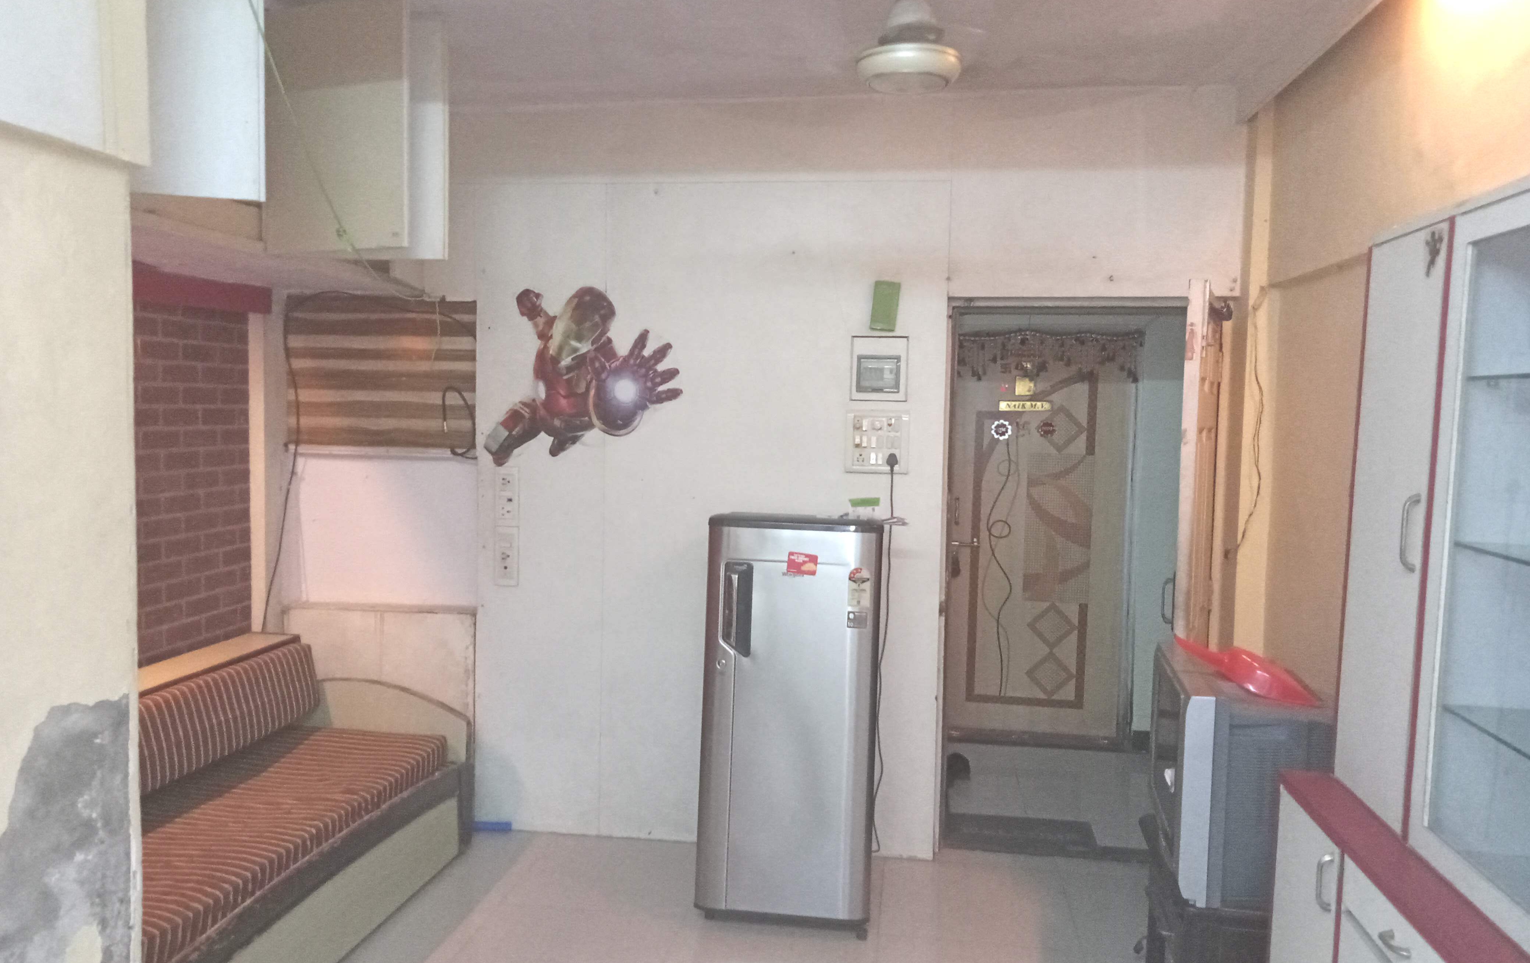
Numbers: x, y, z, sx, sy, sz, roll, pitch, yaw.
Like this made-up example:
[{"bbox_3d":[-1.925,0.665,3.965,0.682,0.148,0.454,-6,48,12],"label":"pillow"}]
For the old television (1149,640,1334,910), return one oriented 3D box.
[{"bbox_3d":[1.220,0.699,2.985,0.480,0.468,0.602,2,4,11],"label":"old television"}]

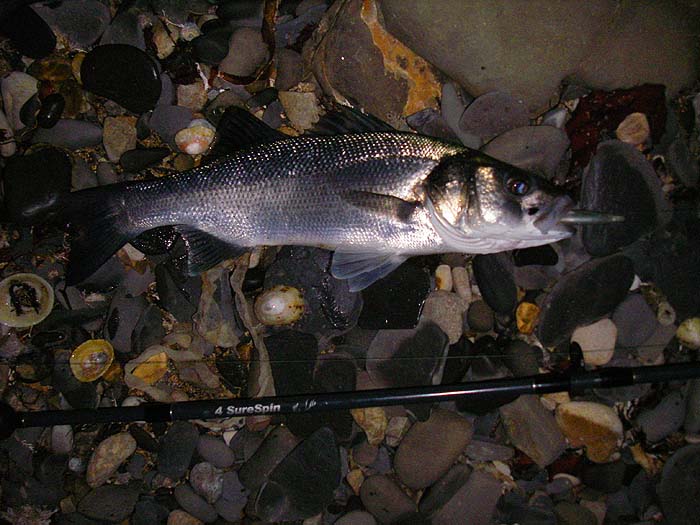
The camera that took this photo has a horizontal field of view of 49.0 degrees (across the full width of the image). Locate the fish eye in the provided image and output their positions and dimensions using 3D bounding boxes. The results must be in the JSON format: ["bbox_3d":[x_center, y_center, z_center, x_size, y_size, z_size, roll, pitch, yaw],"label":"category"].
[{"bbox_3d":[0.148,-0.067,0.677,0.020,0.010,0.019,8,75,2],"label":"fish eye"}]

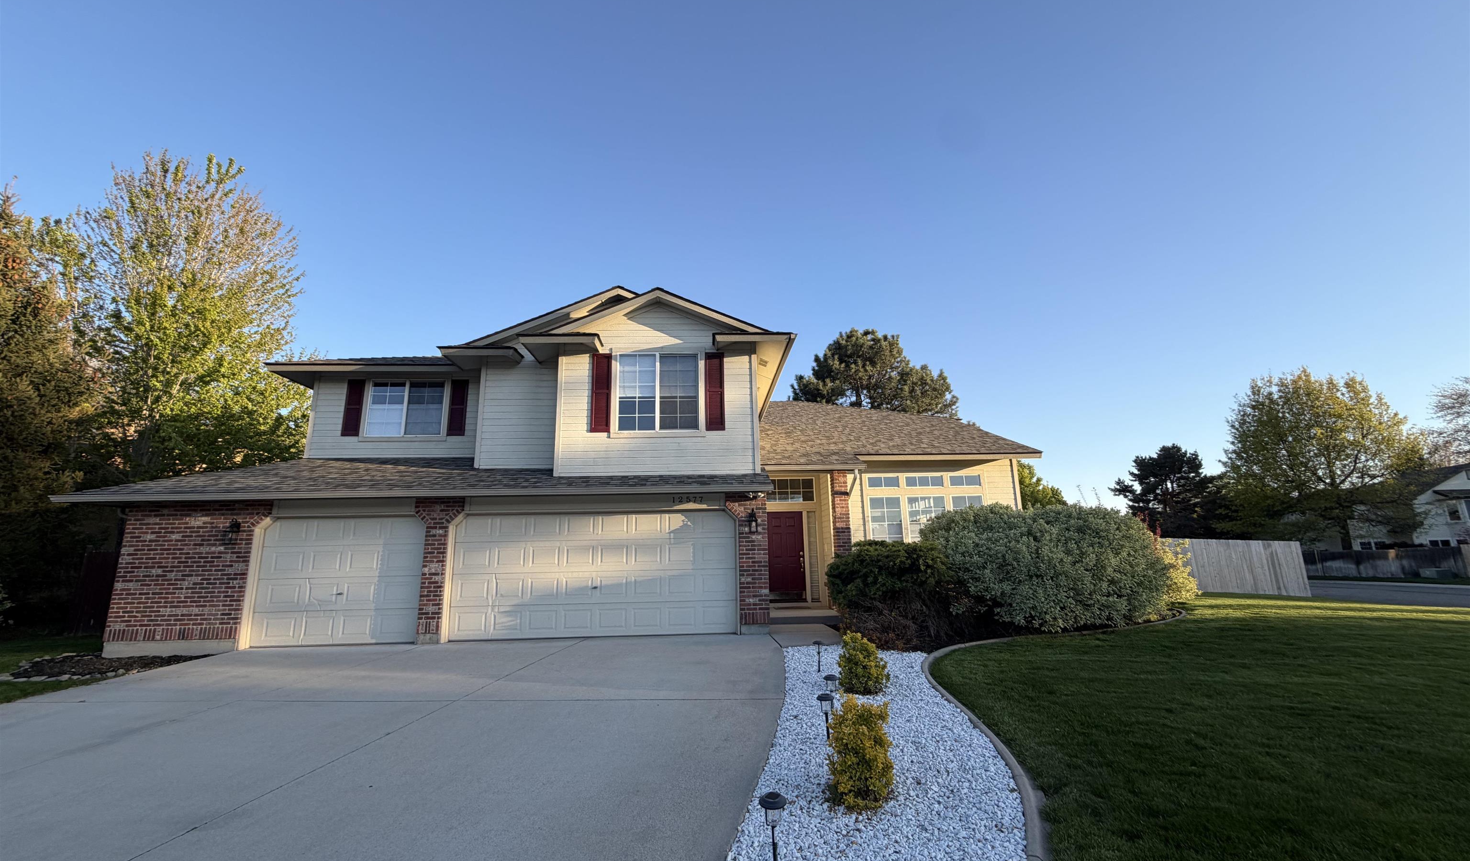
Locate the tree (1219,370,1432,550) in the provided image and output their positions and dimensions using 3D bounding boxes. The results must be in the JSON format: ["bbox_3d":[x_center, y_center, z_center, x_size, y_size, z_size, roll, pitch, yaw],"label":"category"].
[{"bbox_3d":[35.748,2.315,35.974,9.000,12.600,9.000,-1,-11,-3],"label":"tree"}]

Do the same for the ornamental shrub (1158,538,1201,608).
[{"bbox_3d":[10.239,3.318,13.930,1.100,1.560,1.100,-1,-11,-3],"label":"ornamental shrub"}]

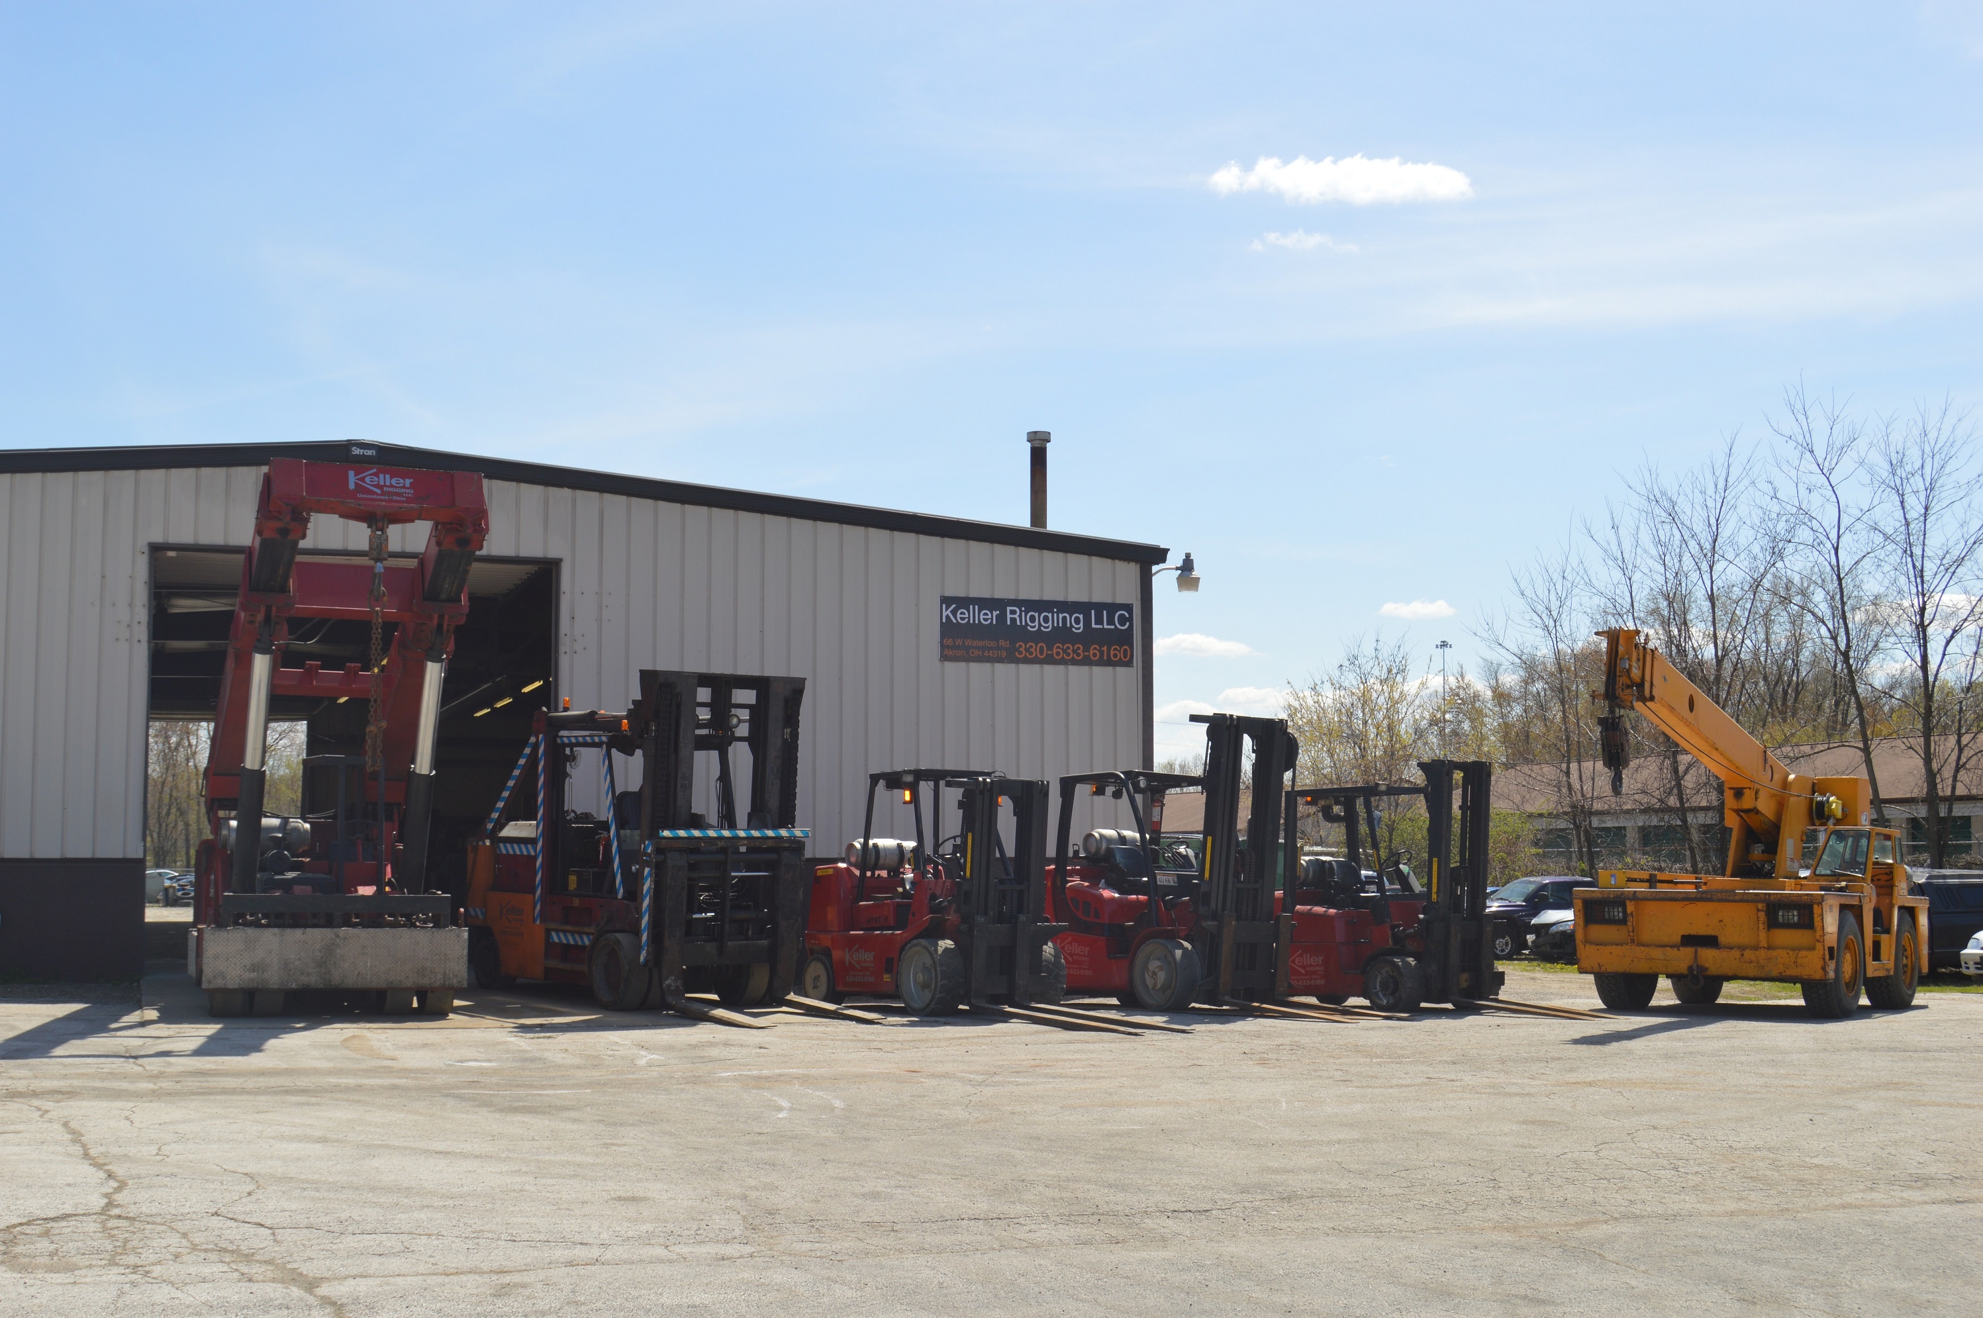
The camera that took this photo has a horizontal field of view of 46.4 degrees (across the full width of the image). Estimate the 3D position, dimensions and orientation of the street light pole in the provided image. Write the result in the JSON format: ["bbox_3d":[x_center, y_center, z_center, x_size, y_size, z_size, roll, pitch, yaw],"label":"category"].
[{"bbox_3d":[61.800,12.544,316.029,2.200,30.500,2.200,1,-5,-11],"label":"street light pole"}]

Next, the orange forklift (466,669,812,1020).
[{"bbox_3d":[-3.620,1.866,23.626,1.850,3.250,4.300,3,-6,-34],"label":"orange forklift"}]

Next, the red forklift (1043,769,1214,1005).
[{"bbox_3d":[1.630,2.374,23.886,1.450,2.320,3.000,3,-6,-33],"label":"red forklift"}]

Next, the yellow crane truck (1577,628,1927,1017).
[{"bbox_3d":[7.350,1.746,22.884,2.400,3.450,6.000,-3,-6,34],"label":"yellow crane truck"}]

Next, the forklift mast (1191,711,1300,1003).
[{"bbox_3d":[2.410,1.957,22.766,1.200,2.870,0.700,3,-6,-33],"label":"forklift mast"}]

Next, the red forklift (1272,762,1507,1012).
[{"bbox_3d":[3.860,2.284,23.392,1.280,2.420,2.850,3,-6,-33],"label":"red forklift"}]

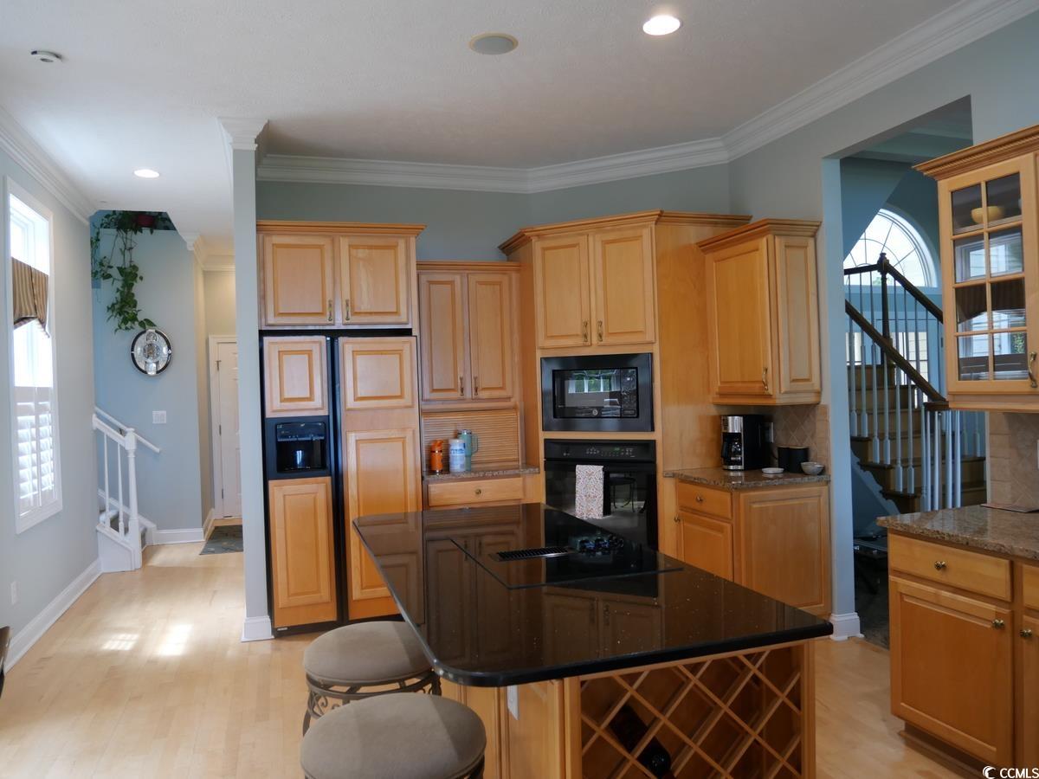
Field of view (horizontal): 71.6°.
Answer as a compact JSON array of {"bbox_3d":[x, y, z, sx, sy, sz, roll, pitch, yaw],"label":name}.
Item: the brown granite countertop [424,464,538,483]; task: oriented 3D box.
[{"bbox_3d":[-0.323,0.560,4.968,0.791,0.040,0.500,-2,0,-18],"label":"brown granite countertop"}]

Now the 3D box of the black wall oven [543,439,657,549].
[{"bbox_3d":[0.624,0.671,4.772,0.746,0.729,0.580,-2,0,26],"label":"black wall oven"}]

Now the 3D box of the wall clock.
[{"bbox_3d":[-3.612,-0.368,7.068,0.376,0.478,0.104,-2,0,-19],"label":"wall clock"}]

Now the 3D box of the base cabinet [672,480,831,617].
[{"bbox_3d":[1.340,0.959,4.163,0.601,0.891,0.594,-2,0,-19],"label":"base cabinet"}]

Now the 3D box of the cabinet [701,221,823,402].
[{"bbox_3d":[1.412,-0.422,4.263,0.333,1.001,0.686,-2,0,-18],"label":"cabinet"}]

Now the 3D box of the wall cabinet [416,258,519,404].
[{"bbox_3d":[-0.381,-0.369,4.985,0.728,0.928,0.394,-2,0,-19],"label":"wall cabinet"}]

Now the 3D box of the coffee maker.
[{"bbox_3d":[1.396,0.321,4.492,0.210,0.340,0.180,-2,0,-32],"label":"coffee maker"}]

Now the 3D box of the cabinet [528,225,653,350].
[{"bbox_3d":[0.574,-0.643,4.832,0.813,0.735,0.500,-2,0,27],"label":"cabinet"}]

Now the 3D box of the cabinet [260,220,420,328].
[{"bbox_3d":[-1.144,-0.688,4.638,1.020,0.644,0.579,-2,0,-19],"label":"cabinet"}]

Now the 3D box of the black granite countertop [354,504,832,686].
[{"bbox_3d":[-0.009,0.573,2.422,0.922,0.038,1.879,-2,0,-19],"label":"black granite countertop"}]

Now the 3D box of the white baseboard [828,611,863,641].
[{"bbox_3d":[1.815,1.313,4.001,0.182,0.134,0.050,-2,0,-18],"label":"white baseboard"}]

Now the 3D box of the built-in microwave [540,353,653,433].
[{"bbox_3d":[0.567,0.021,4.710,0.743,0.483,0.430,-2,0,26],"label":"built-in microwave"}]

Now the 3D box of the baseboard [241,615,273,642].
[{"bbox_3d":[-1.559,1.417,4.296,0.182,0.140,0.050,-2,0,-18],"label":"baseboard"}]

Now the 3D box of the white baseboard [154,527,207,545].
[{"bbox_3d":[-3.389,1.459,7.180,0.472,0.141,0.021,-2,0,-19],"label":"white baseboard"}]

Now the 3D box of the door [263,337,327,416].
[{"bbox_3d":[-1.331,-0.077,4.322,0.368,0.483,0.060,-2,0,-19],"label":"door"}]

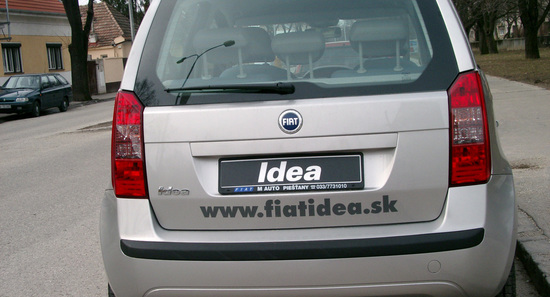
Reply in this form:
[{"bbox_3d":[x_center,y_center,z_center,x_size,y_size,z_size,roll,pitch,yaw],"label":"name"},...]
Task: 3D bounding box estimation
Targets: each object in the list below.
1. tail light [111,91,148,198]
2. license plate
[{"bbox_3d":[-0.571,-0.017,3.121,0.165,0.425,0.200,-3,6,8],"label":"tail light"},{"bbox_3d":[0.057,0.093,2.875,0.530,0.130,0.020,-3,-4,8],"label":"license plate"}]

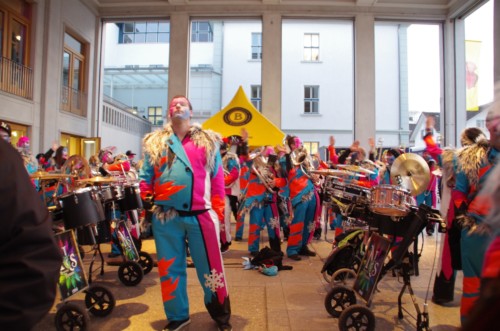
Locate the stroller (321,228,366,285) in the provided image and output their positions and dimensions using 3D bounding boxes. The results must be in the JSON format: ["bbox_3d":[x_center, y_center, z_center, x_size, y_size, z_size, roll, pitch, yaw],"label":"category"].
[{"bbox_3d":[1.040,0.950,3.880,0.620,0.680,0.520,1,-1,-6],"label":"stroller"}]

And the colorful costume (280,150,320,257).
[{"bbox_3d":[0.742,0.562,5.500,0.580,1.560,0.480,2,-3,-40],"label":"colorful costume"}]

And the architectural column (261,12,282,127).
[{"bbox_3d":[0.832,-2.180,14.670,0.720,7.668,0.650,0,-2,2],"label":"architectural column"}]

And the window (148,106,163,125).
[{"bbox_3d":[-7.250,-3.880,28.700,1.100,1.420,0.180,1,-1,0],"label":"window"}]

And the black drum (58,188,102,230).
[{"bbox_3d":[-1.381,0.355,3.050,0.330,0.270,0.330,-8,0,0],"label":"black drum"}]

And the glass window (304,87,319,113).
[{"bbox_3d":[4.290,-4.560,26.000,1.020,1.880,0.180,1,-1,0],"label":"glass window"}]

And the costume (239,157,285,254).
[{"bbox_3d":[0.174,0.593,5.650,0.650,1.520,0.480,1,-2,-25],"label":"costume"}]

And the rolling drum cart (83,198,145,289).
[{"bbox_3d":[-1.500,0.840,4.200,0.780,0.880,0.560,1,-1,3],"label":"rolling drum cart"}]

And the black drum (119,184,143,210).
[{"bbox_3d":[-1.379,0.362,4.300,0.320,0.270,0.320,-8,0,0],"label":"black drum"}]

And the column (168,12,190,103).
[{"bbox_3d":[-2.799,-2.195,14.670,0.720,7.639,0.650,0,-2,2],"label":"column"}]

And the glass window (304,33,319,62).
[{"bbox_3d":[4.290,-8.250,26.070,1.020,1.900,0.180,1,-1,0],"label":"glass window"}]

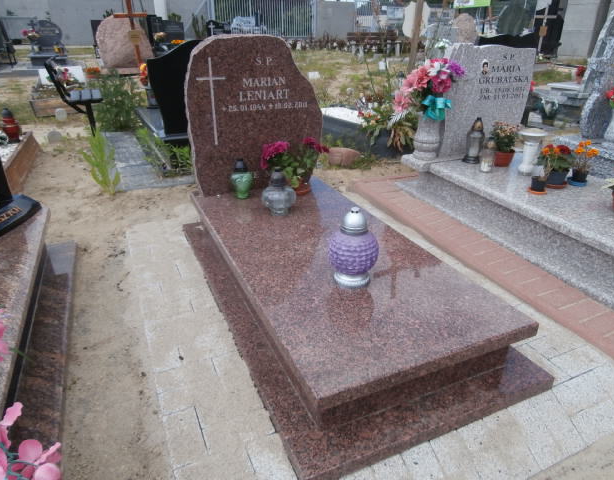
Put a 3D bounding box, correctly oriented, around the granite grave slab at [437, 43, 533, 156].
[{"bbox_3d":[1.341,-1.053,3.364,0.735,0.787,0.080,-9,26,-17],"label":"granite grave slab"}]

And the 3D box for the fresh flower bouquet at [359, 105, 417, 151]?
[{"bbox_3d":[0.717,-1.014,4.000,0.500,0.400,0.400,-11,27,-21],"label":"fresh flower bouquet"}]

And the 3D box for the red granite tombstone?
[{"bbox_3d":[-0.284,-0.707,2.546,0.777,0.831,0.090,-11,27,-21],"label":"red granite tombstone"}]

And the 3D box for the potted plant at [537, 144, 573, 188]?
[{"bbox_3d":[1.540,-0.452,2.701,0.200,0.250,0.190,-9,26,-17],"label":"potted plant"}]

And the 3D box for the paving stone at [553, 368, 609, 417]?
[{"bbox_3d":[0.905,0.531,1.475,0.195,0.060,0.110,-11,27,-21],"label":"paving stone"}]

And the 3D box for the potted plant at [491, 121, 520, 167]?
[{"bbox_3d":[1.295,-0.631,2.913,0.175,0.280,0.175,-11,27,-21],"label":"potted plant"}]

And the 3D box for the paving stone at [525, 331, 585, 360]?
[{"bbox_3d":[0.932,0.415,1.666,0.200,0.060,0.100,-11,27,-21],"label":"paving stone"}]

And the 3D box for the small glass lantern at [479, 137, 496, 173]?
[{"bbox_3d":[1.240,-0.583,3.022,0.100,0.225,0.100,-9,26,-17],"label":"small glass lantern"}]

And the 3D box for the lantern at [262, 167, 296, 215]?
[{"bbox_3d":[-0.151,-0.251,2.272,0.172,0.230,0.172,-1,25,0],"label":"lantern"}]

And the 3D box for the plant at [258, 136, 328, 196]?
[{"bbox_3d":[-0.067,-0.392,2.419,0.360,0.280,0.300,-11,27,-21],"label":"plant"}]

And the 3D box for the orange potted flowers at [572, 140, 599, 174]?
[{"bbox_3d":[1.683,-0.484,2.712,0.155,0.235,0.145,-9,26,-17],"label":"orange potted flowers"}]

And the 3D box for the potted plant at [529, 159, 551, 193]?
[{"bbox_3d":[1.393,-0.386,2.623,0.120,0.200,0.115,-9,26,-17],"label":"potted plant"}]

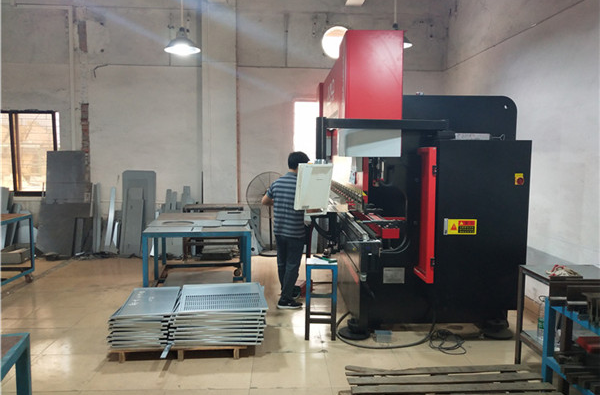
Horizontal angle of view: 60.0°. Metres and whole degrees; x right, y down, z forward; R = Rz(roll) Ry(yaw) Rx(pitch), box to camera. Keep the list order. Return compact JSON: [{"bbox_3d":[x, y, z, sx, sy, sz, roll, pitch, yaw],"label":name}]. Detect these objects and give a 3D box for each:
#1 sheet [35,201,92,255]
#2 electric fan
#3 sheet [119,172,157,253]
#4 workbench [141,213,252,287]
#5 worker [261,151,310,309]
[{"bbox_3d":[-3.791,0.508,8.389,0.840,0.870,0.030,0,-10,-2],"label":"sheet"},{"bbox_3d":[-0.487,0.252,8.471,0.750,1.370,0.450,0,6,-5],"label":"electric fan"},{"bbox_3d":[-2.617,0.252,8.436,0.560,1.385,0.030,0,-5,-2],"label":"sheet"},{"bbox_3d":[-1.312,0.698,6.890,1.220,0.780,1.850,-1,6,-9],"label":"workbench"},{"bbox_3d":[-0.117,0.344,5.809,0.540,1.700,0.400,4,7,36],"label":"worker"}]

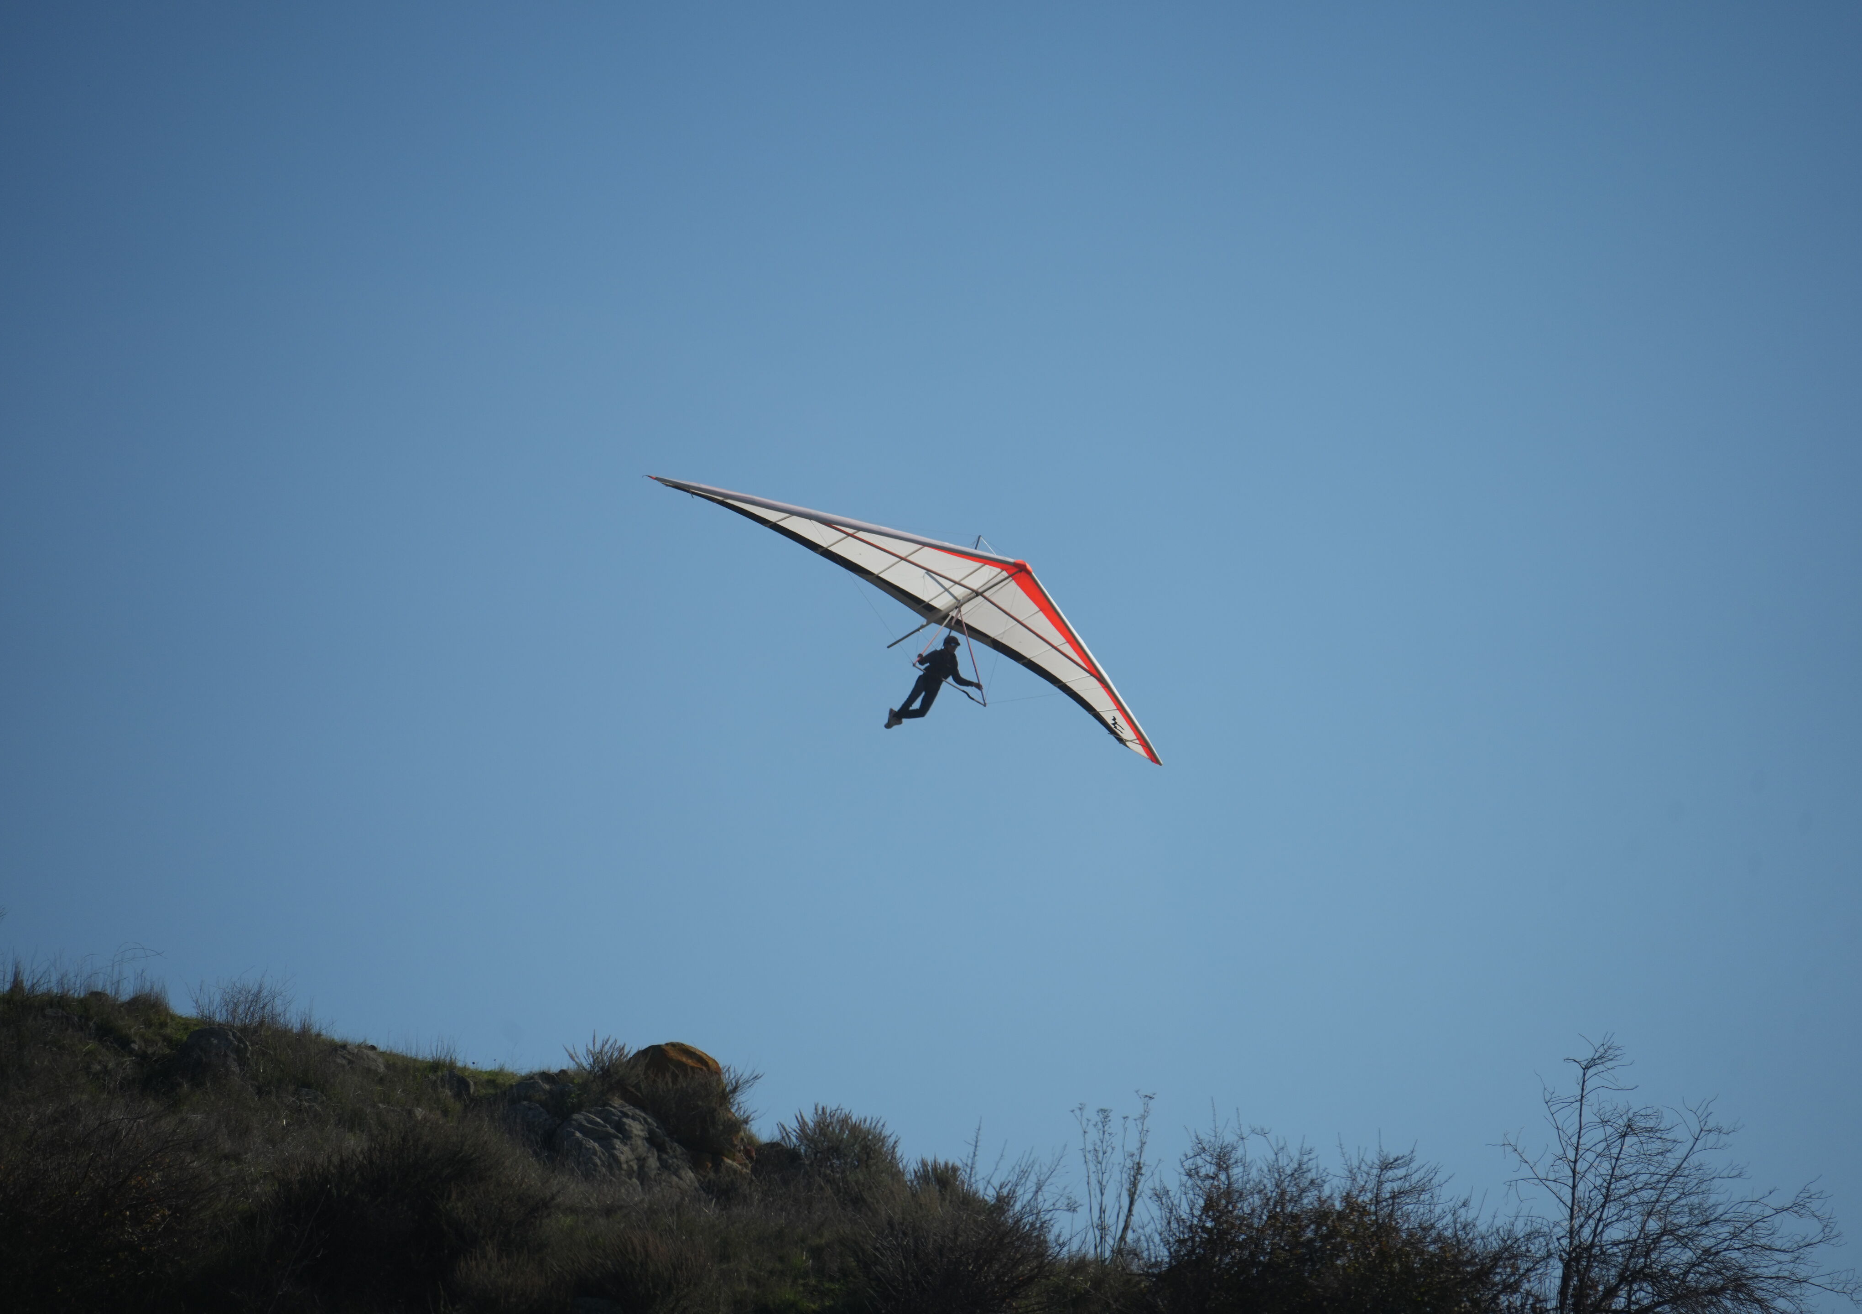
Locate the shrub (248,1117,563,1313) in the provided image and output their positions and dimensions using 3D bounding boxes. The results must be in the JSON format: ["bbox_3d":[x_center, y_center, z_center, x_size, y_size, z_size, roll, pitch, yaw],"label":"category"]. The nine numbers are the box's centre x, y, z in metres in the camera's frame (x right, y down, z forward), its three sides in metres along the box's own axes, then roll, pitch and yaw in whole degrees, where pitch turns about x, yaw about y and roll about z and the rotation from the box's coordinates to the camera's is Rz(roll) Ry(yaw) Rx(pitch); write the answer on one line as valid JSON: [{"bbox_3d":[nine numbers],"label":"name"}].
[{"bbox_3d":[-4.651,4.909,145.000,2.733,1.713,2.200,0,-12,0],"label":"shrub"}]

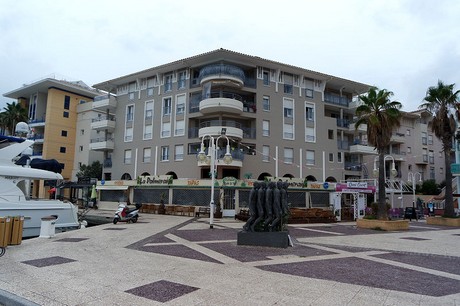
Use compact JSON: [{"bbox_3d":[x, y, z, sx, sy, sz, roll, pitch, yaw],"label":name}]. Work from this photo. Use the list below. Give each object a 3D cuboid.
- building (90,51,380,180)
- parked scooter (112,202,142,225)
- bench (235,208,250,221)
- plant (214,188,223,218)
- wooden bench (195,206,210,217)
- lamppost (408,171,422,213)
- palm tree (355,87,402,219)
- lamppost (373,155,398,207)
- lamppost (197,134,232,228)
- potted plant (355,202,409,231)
[{"bbox_3d":[0.028,-1.320,37.090,36.000,15.800,17.500,1,-8,3],"label":"building"},{"bbox_3d":[-5.636,3.234,16.739,0.720,1.220,1.820,-6,-10,43],"label":"parked scooter"},{"bbox_3d":[1.040,4.060,20.320,1.250,0.800,0.600,-4,-9,36],"label":"bench"},{"bbox_3d":[-0.791,3.610,22.023,0.580,2.060,0.580,1,-7,0],"label":"plant"},{"bbox_3d":[-1.681,4.215,21.939,1.200,0.800,0.600,-3,-9,30],"label":"wooden bench"},{"bbox_3d":[22.664,4.827,37.783,1.700,4.750,1.700,-3,-9,31],"label":"lamppost"},{"bbox_3d":[8.352,-0.026,17.224,2.500,7.500,2.500,-2,-8,26],"label":"palm tree"},{"bbox_3d":[11.447,2.624,22.860,1.700,4.750,1.700,-2,-8,26],"label":"lamppost"},{"bbox_3d":[-0.769,1.410,15.619,1.700,4.750,1.700,2,-8,-3],"label":"lamppost"},{"bbox_3d":[8.429,3.427,16.770,1.950,1.450,1.950,5,-8,-27],"label":"potted plant"}]

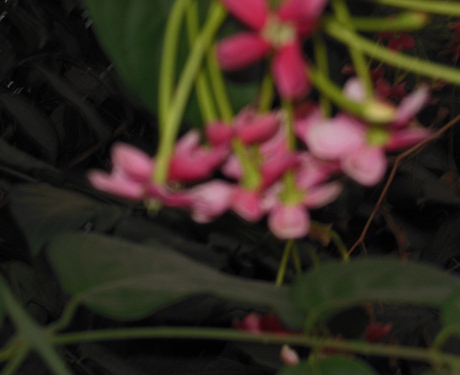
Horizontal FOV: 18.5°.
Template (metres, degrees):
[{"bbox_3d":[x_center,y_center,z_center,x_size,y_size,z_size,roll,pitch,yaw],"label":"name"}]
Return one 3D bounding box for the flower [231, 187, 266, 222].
[{"bbox_3d":[0.005,0.005,0.410,0.010,0.009,0.007,0,28,0],"label":"flower"}]

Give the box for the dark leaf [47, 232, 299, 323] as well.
[{"bbox_3d":[-0.021,0.032,0.510,0.090,0.020,0.033,0,28,0],"label":"dark leaf"}]

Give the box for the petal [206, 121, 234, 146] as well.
[{"bbox_3d":[-0.003,-0.016,0.415,0.009,0.006,0.008,0,28,0],"label":"petal"}]

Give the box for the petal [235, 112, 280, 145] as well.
[{"bbox_3d":[0.008,-0.018,0.415,0.013,0.008,0.008,0,28,0],"label":"petal"}]

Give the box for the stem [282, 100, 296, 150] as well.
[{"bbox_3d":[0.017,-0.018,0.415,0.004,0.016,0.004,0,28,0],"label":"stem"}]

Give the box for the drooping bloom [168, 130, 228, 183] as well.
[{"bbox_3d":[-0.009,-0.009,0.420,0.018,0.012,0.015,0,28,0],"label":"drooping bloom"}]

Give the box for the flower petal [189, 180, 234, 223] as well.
[{"bbox_3d":[-0.005,0.004,0.410,0.013,0.010,0.011,0,28,0],"label":"flower petal"}]

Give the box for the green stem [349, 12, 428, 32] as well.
[{"bbox_3d":[0.046,-0.048,0.410,0.024,0.004,0.004,-7,28,0],"label":"green stem"}]

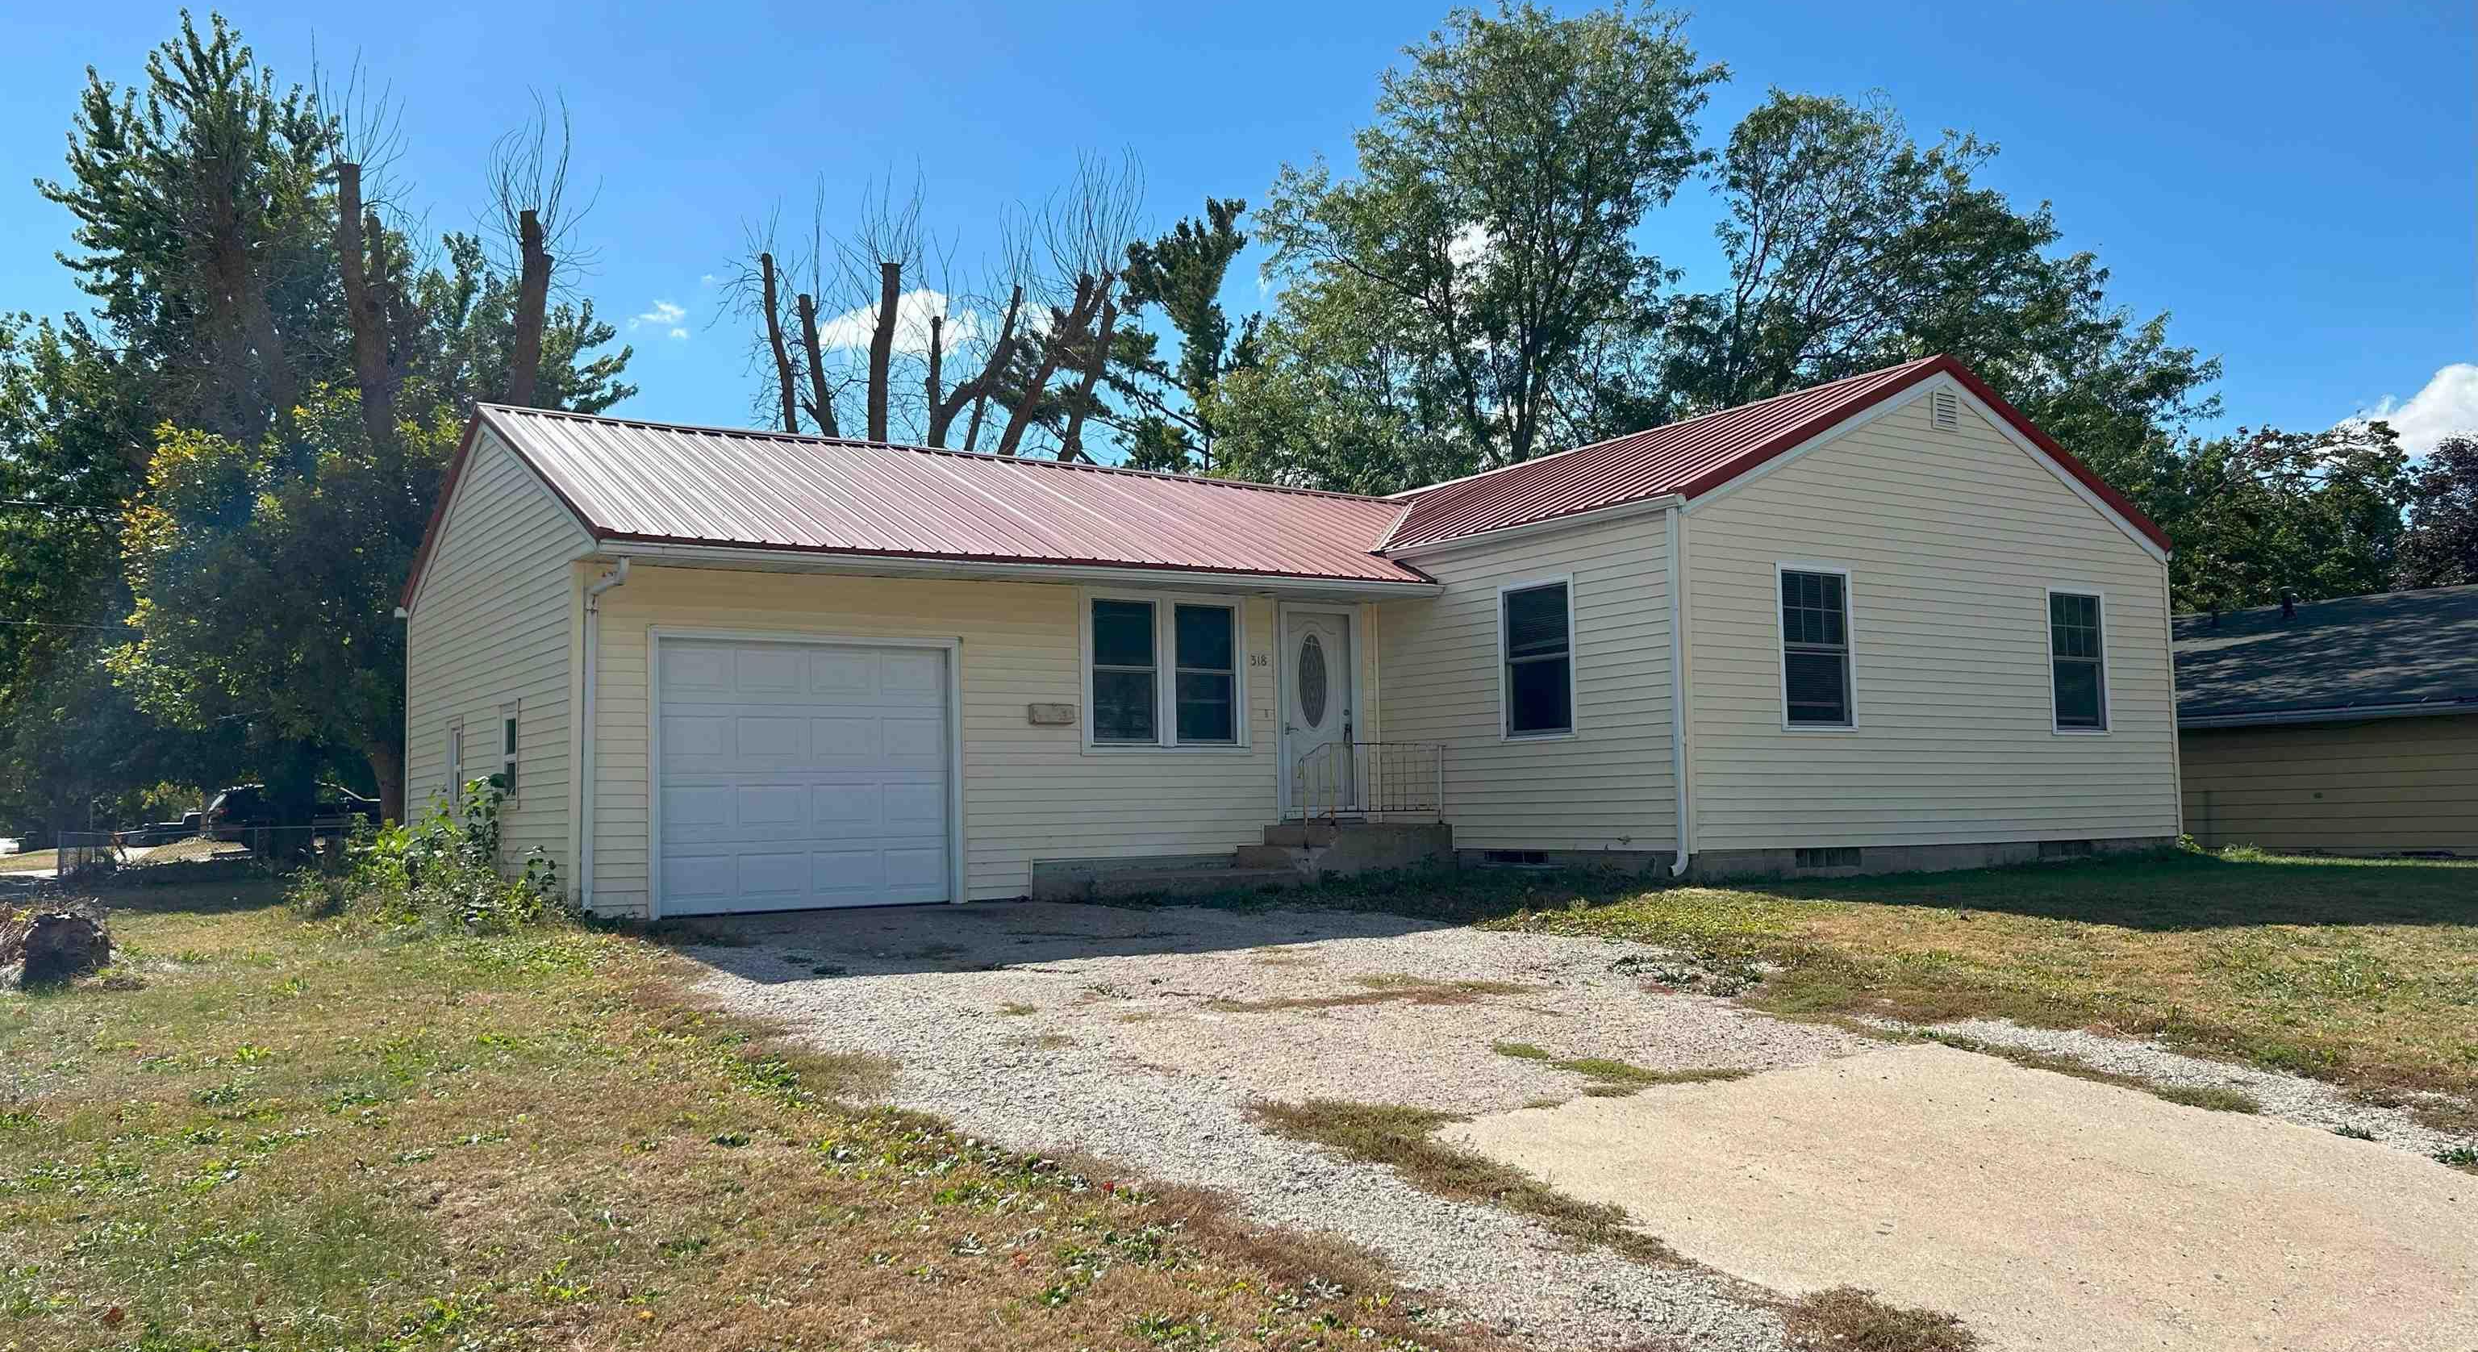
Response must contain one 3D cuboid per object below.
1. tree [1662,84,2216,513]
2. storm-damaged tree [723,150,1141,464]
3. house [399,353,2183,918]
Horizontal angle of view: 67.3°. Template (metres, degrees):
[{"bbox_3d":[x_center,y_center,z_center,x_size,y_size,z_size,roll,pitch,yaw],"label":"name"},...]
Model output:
[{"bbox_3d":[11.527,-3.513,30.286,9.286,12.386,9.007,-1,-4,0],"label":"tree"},{"bbox_3d":[-4.560,-2.568,28.240,6.293,10.866,6.104,-1,-4,0],"label":"storm-damaged tree"},{"bbox_3d":[0.471,-0.302,18.568,14.698,4.728,10.283,2,-5,-35],"label":"house"}]

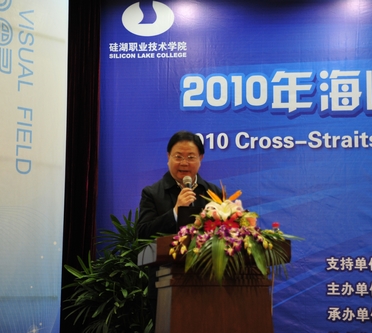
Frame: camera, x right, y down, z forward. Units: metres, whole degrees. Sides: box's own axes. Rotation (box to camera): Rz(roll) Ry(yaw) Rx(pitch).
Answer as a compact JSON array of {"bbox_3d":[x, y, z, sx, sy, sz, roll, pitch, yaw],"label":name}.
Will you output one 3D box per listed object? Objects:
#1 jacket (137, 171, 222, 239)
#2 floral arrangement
[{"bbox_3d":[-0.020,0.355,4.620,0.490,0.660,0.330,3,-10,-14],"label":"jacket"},{"bbox_3d":[0.210,0.321,4.120,0.549,0.420,0.380,2,-10,-11],"label":"floral arrangement"}]

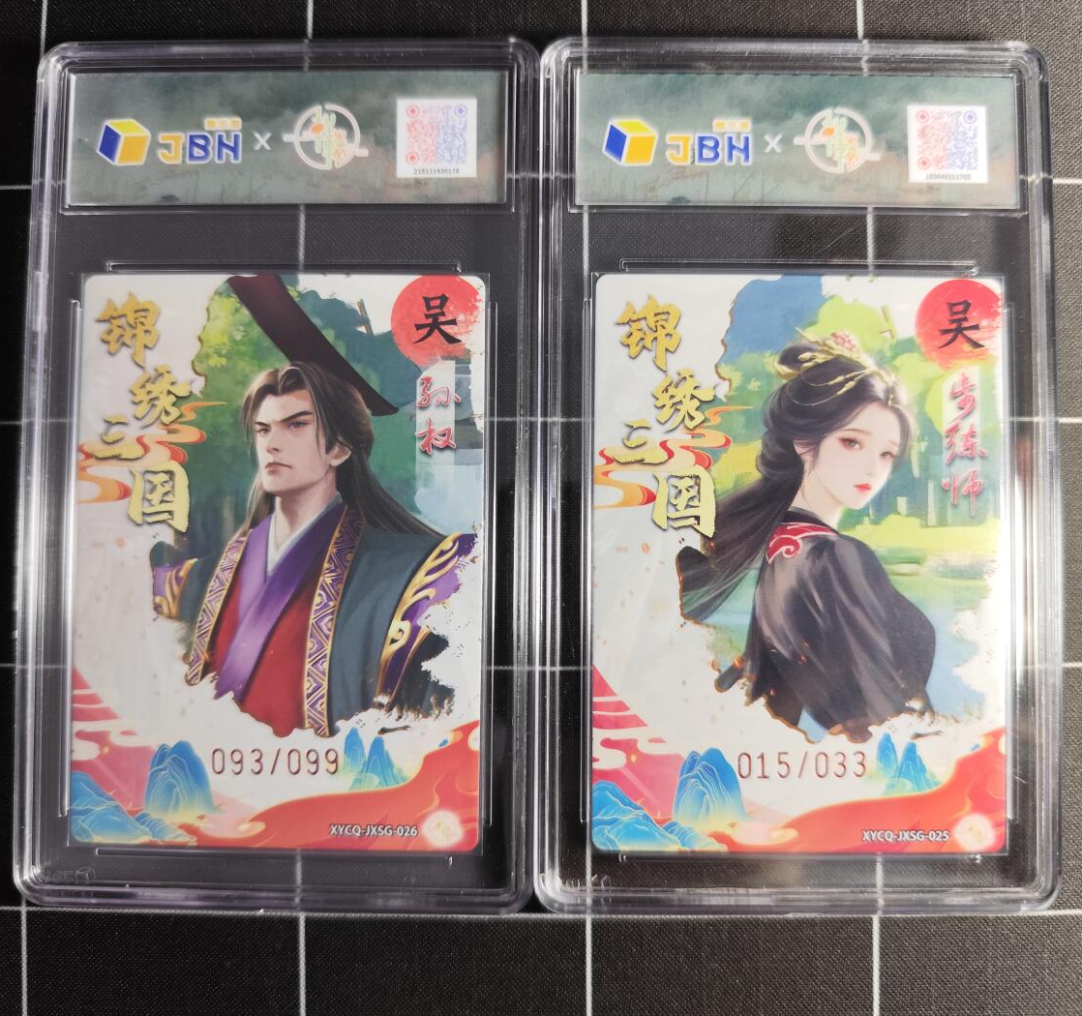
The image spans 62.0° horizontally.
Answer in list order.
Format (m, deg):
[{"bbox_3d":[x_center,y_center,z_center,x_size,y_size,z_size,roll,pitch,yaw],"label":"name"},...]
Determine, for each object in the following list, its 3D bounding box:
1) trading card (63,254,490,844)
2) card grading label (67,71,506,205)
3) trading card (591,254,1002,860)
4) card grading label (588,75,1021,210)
[{"bbox_3d":[-0.040,0.008,0.140,0.063,0.001,0.088,1,88,1],"label":"trading card"},{"bbox_3d":[-0.040,-0.058,0.142,0.069,0.001,0.021,0,88,1],"label":"card grading label"},{"bbox_3d":[0.039,0.008,0.139,0.063,0.001,0.088,0,88,1],"label":"trading card"},{"bbox_3d":[0.040,-0.057,0.141,0.069,0.001,0.021,1,88,1],"label":"card grading label"}]

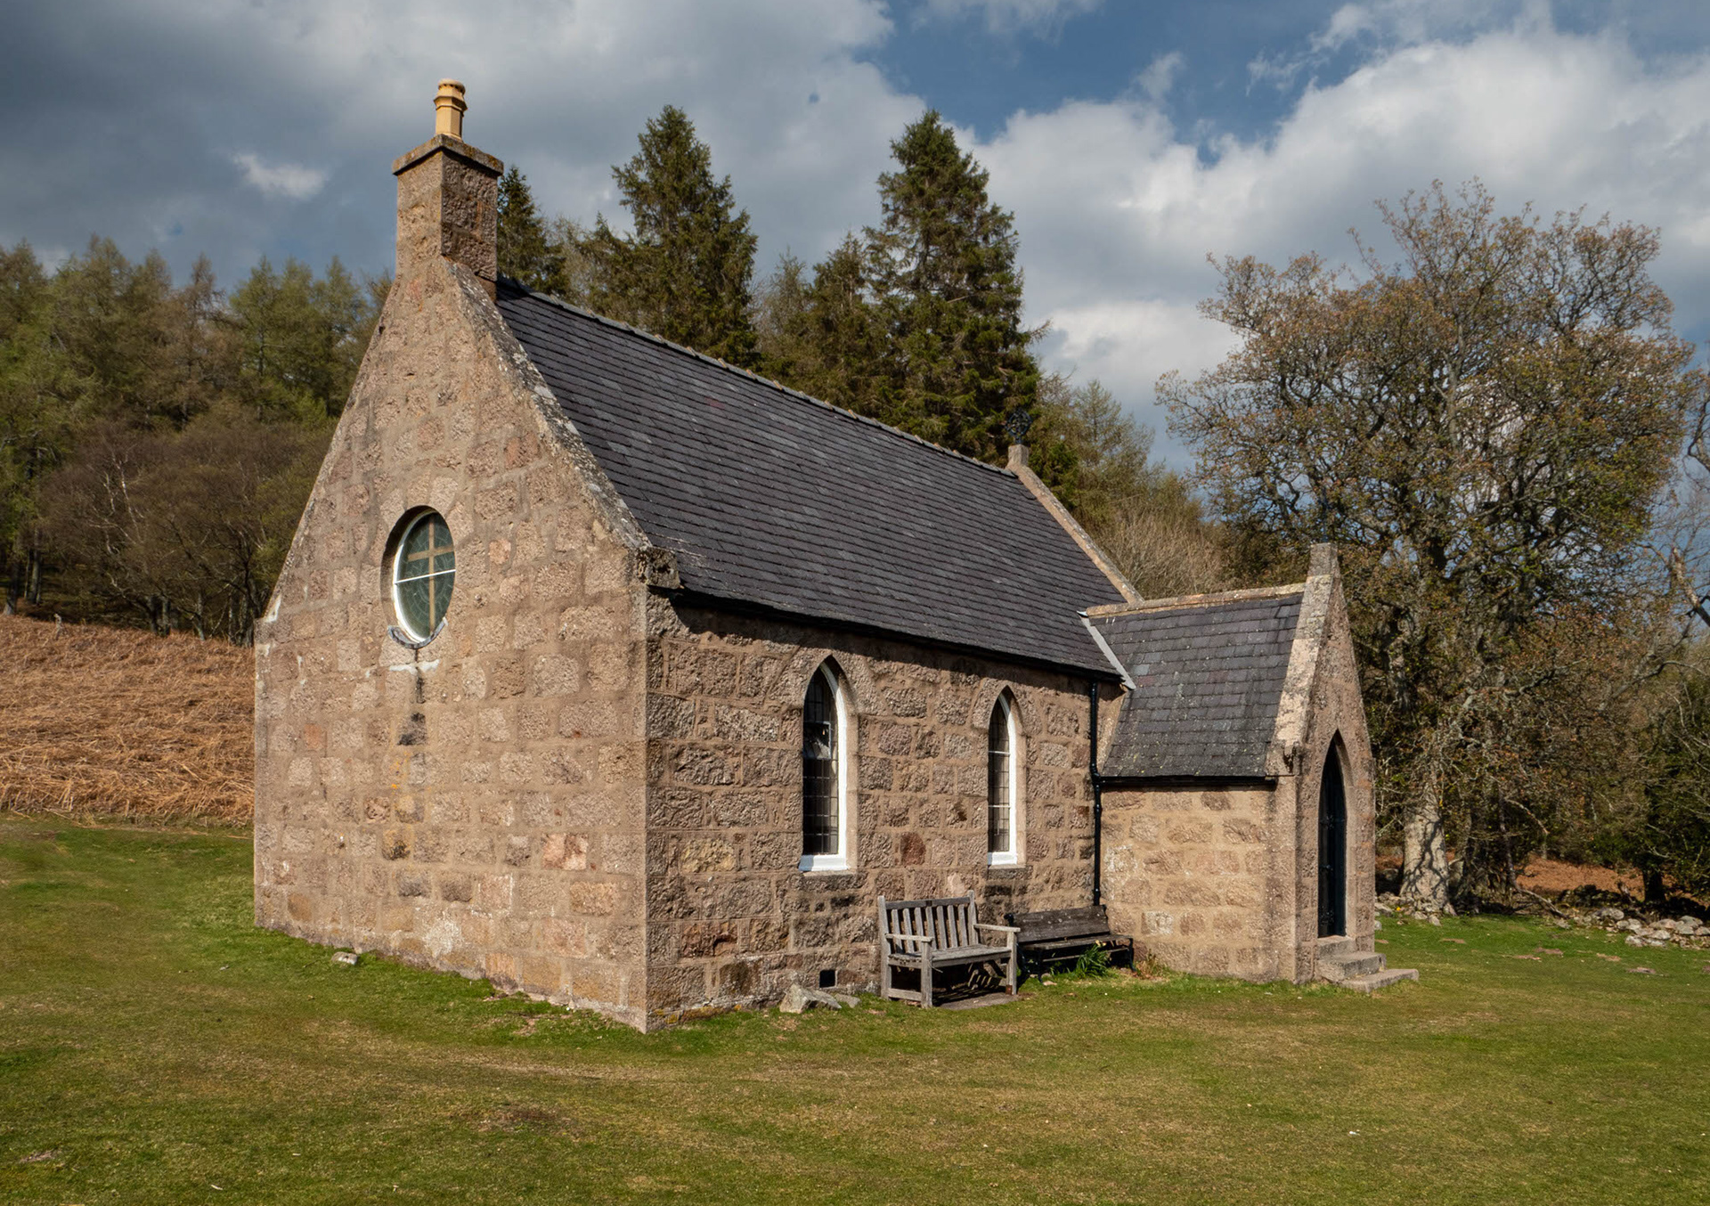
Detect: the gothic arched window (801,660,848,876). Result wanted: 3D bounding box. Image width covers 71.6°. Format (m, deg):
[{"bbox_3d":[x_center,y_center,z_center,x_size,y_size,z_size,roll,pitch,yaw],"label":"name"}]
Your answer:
[{"bbox_3d":[-0.275,1.419,10.299,0.150,1.760,0.600,-6,-9,39],"label":"gothic arched window"}]

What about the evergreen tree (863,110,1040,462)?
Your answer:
[{"bbox_3d":[3.104,-5.759,38.000,6.300,20.000,6.300,0,-7,0],"label":"evergreen tree"}]

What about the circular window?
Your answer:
[{"bbox_3d":[-3.854,-0.230,10.716,1.060,1.120,0.100,-6,-9,39],"label":"circular window"}]

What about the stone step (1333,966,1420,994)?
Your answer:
[{"bbox_3d":[6.059,4.344,13.696,0.360,0.120,2.011,-6,-9,39],"label":"stone step"}]

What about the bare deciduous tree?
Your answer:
[{"bbox_3d":[12.211,-0.737,25.000,10.500,15.000,9.500,0,-7,0],"label":"bare deciduous tree"}]

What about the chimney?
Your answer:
[{"bbox_3d":[-3.705,-3.757,10.813,0.821,1.750,0.618,-6,-9,39],"label":"chimney"}]

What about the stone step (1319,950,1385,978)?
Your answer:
[{"bbox_3d":[5.704,4.153,13.661,0.340,0.180,1.505,-6,-9,39],"label":"stone step"}]

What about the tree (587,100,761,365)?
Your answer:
[{"bbox_3d":[-5.845,-6.187,38.000,6.000,19.500,6.000,0,-7,0],"label":"tree"}]

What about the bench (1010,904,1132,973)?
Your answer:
[{"bbox_3d":[2.346,3.533,12.551,0.440,0.700,2.001,-6,-9,39],"label":"bench"}]

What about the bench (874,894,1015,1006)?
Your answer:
[{"bbox_3d":[0.888,3.112,10.767,0.540,0.880,1.489,-6,-9,39],"label":"bench"}]

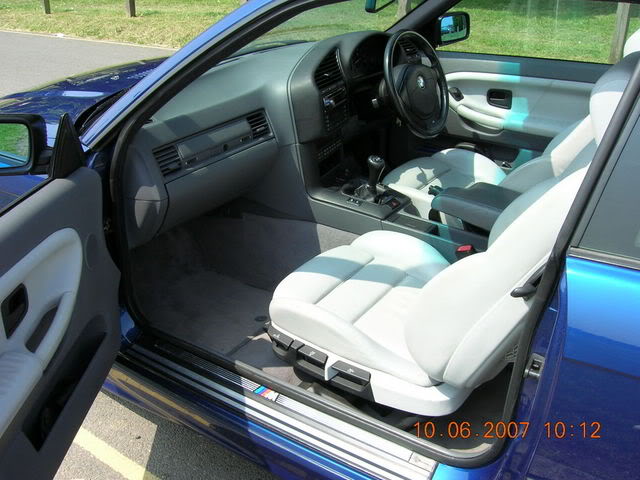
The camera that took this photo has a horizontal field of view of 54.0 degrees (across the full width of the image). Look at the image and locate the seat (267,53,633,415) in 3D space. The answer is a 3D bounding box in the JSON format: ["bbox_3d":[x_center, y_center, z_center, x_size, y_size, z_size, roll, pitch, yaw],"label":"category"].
[{"bbox_3d":[0.316,-0.057,1.397,0.810,0.795,0.540,15,30,30],"label":"seat"}]

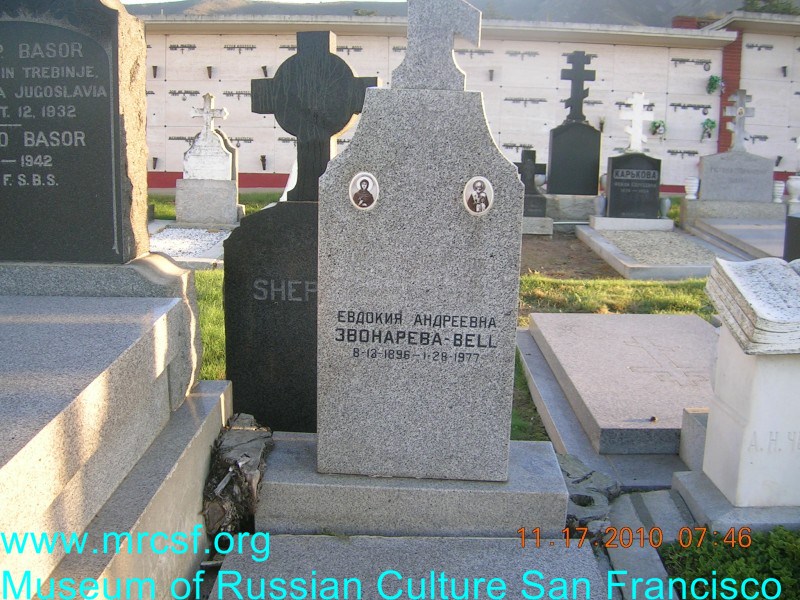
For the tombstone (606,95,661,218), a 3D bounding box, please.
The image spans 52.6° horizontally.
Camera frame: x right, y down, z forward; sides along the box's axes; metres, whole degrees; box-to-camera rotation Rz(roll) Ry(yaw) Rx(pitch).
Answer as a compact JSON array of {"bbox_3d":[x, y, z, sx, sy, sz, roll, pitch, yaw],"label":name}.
[{"bbox_3d":[2.431,-1.491,8.373,0.517,1.282,0.170,2,10,3],"label":"tombstone"}]

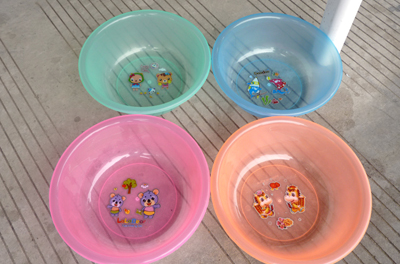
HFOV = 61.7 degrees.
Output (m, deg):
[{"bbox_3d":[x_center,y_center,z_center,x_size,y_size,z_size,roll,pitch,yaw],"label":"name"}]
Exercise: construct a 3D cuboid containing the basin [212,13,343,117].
[{"bbox_3d":[0.190,-0.154,0.880,0.324,0.112,0.324,0,62,-1],"label":"basin"}]

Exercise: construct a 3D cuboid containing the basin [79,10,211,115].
[{"bbox_3d":[-0.137,-0.162,0.880,0.324,0.112,0.324,0,62,-1],"label":"basin"}]

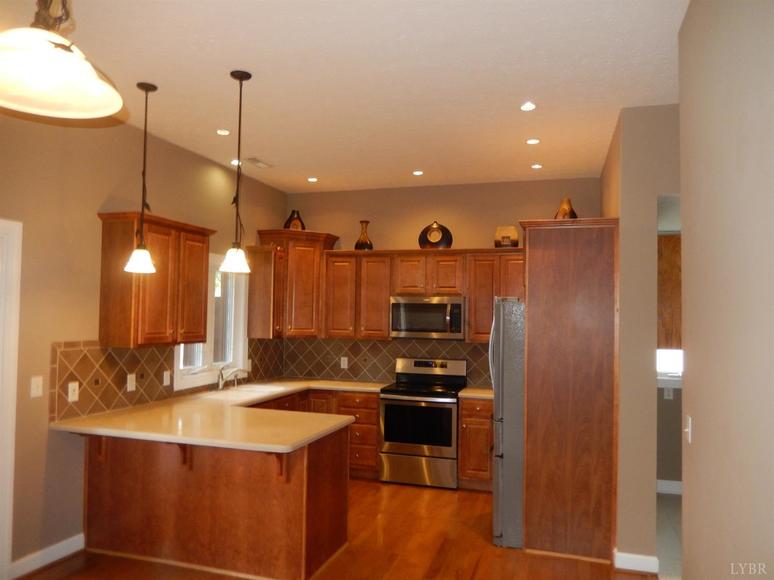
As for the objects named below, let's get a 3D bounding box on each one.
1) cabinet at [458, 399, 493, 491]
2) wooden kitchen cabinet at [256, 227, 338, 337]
[{"bbox_3d":[0.943,1.489,5.561,0.355,0.875,0.630,0,-3,17],"label":"cabinet"},{"bbox_3d":[-1.043,-0.036,6.327,0.890,1.145,0.690,3,-3,-28],"label":"wooden kitchen cabinet"}]

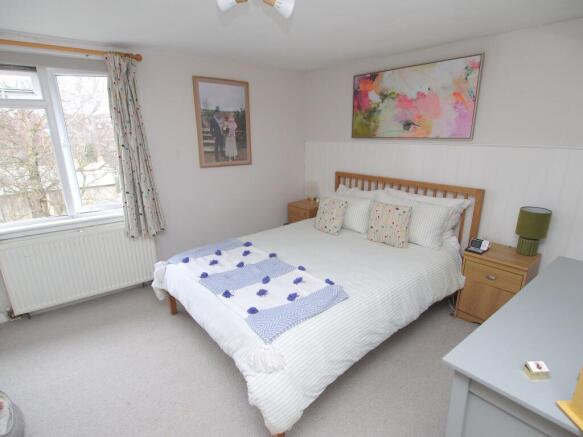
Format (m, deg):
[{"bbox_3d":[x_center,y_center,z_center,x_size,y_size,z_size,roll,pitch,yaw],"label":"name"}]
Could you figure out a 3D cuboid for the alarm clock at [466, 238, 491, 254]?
[{"bbox_3d":[1.409,0.210,2.303,0.120,0.075,0.125,15,21,43],"label":"alarm clock"}]

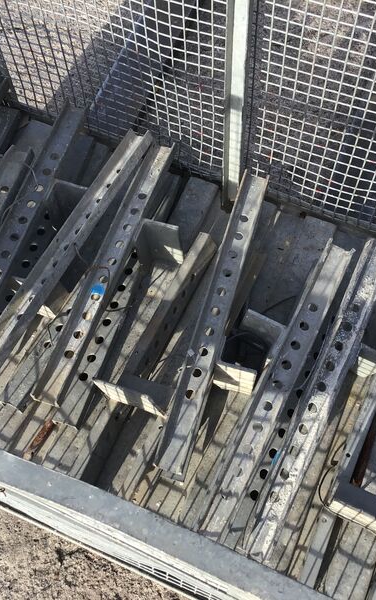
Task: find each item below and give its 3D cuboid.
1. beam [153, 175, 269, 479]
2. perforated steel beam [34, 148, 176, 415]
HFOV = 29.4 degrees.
[{"bbox_3d":[0.048,0.013,1.192,0.043,0.021,0.559,15,65,5],"label":"beam"},{"bbox_3d":[-0.138,-0.071,1.280,0.043,0.021,0.559,15,64,13],"label":"perforated steel beam"}]

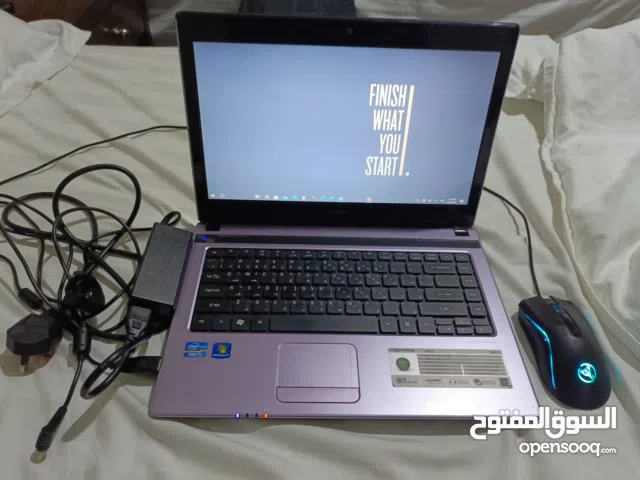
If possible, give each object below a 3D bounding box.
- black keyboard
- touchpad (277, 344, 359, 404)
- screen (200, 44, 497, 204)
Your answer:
[{"bbox_3d":[0.024,0.053,0.479,0.302,0.006,0.110,1,46,-2],"label":"black keyboard"},{"bbox_3d":[-0.002,0.123,0.411,0.075,0.003,0.059,1,46,-2],"label":"touchpad"},{"bbox_3d":[0.026,-0.120,0.491,0.309,0.174,0.006,1,31,-2],"label":"screen"}]

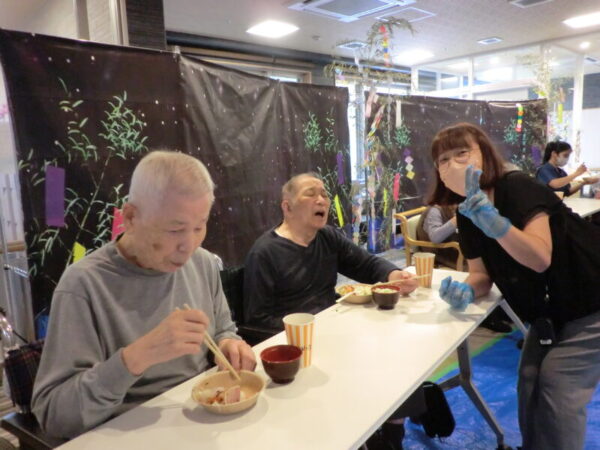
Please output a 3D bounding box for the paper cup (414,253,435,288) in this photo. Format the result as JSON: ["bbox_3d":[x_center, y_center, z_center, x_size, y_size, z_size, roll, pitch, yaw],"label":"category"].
[{"bbox_3d":[0.492,0.183,1.787,0.084,0.125,0.084,-2,9,0],"label":"paper cup"}]

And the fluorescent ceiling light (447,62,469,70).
[{"bbox_3d":[2.969,-2.901,8.209,0.420,0.060,0.420,-10,12,-40],"label":"fluorescent ceiling light"}]

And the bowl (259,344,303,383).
[{"bbox_3d":[-0.042,0.347,1.106,0.101,0.064,0.101,-2,9,0],"label":"bowl"}]

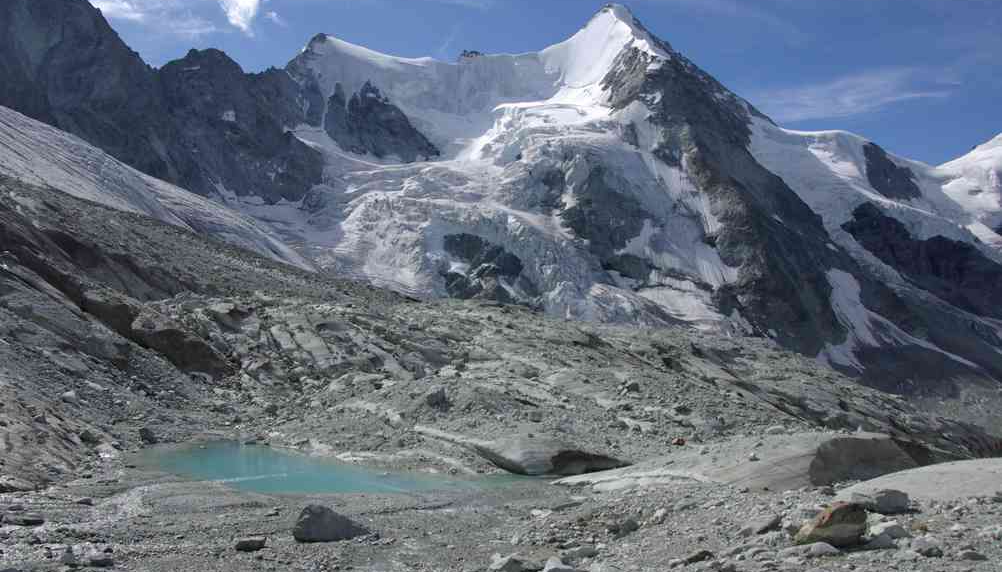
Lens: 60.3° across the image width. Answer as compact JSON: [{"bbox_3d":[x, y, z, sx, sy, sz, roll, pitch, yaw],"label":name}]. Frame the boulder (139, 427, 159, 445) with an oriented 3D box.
[{"bbox_3d":[-15.539,6.635,38.000,0.882,0.794,0.749,2,-5,-22],"label":"boulder"}]

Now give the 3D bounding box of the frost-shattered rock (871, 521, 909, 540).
[{"bbox_3d":[6.986,4.396,15.500,0.683,0.291,0.512,-2,-5,24],"label":"frost-shattered rock"}]

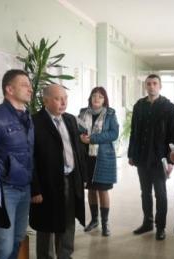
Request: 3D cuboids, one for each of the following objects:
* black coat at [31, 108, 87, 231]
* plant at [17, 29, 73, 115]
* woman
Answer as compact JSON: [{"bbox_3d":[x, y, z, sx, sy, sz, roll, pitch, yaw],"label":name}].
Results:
[{"bbox_3d":[-0.241,0.346,3.312,0.520,1.045,0.360,-4,6,-37],"label":"black coat"},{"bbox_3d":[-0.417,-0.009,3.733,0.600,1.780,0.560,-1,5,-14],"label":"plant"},{"bbox_3d":[0.129,0.350,4.466,0.500,1.640,0.380,1,5,16],"label":"woman"}]

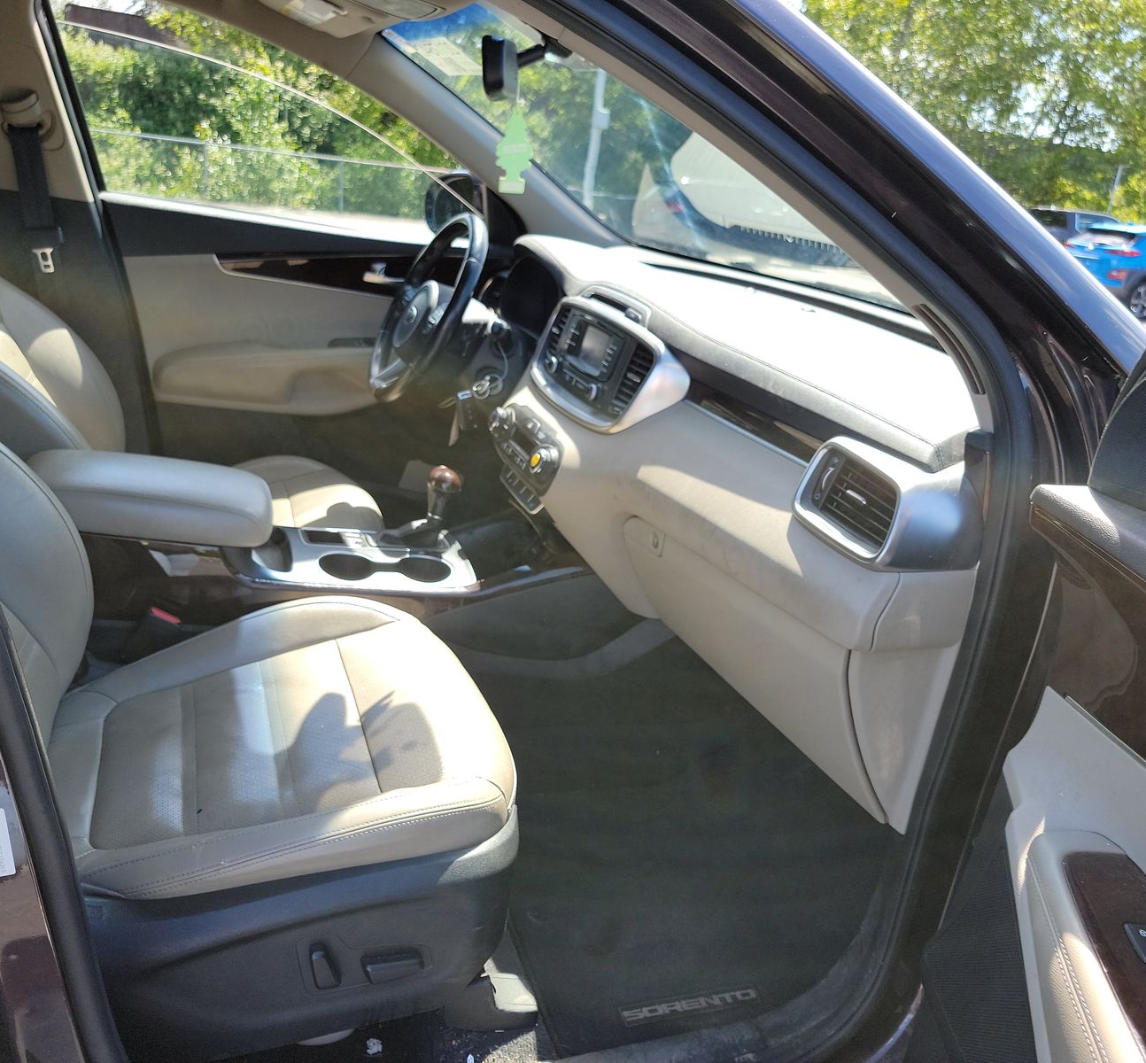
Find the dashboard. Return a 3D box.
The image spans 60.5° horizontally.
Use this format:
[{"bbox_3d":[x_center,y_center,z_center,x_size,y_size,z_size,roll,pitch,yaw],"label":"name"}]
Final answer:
[{"bbox_3d":[0.146,-0.138,1.611,0.500,0.570,1.460,-2,21,-19],"label":"dashboard"}]

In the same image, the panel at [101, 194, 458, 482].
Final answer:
[{"bbox_3d":[-0.502,-0.350,2.084,0.850,0.610,0.140,-2,21,-19],"label":"panel"}]

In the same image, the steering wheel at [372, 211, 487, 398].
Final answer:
[{"bbox_3d":[-0.244,-0.395,1.739,0.110,0.375,0.375,26,10,-27],"label":"steering wheel"}]

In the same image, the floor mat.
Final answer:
[{"bbox_3d":[0.218,0.491,1.418,0.640,0.120,0.490,-2,21,-19],"label":"floor mat"}]

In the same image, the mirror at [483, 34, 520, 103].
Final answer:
[{"bbox_3d":[-0.097,-0.620,1.327,0.045,0.070,0.245,4,20,-5],"label":"mirror"}]

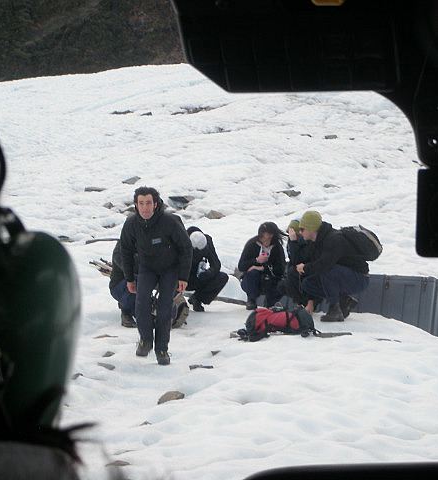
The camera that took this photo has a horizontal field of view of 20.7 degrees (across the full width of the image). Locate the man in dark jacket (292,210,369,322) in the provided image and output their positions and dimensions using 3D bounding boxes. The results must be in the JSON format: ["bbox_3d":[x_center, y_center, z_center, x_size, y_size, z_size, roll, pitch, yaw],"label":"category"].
[{"bbox_3d":[1.133,0.267,12.100,0.800,1.100,0.580,-1,3,-21],"label":"man in dark jacket"}]

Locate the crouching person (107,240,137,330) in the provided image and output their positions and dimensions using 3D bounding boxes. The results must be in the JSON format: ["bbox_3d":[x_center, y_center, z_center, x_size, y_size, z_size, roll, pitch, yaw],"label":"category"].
[{"bbox_3d":[-0.810,0.378,12.100,0.720,1.000,0.550,2,3,34],"label":"crouching person"}]

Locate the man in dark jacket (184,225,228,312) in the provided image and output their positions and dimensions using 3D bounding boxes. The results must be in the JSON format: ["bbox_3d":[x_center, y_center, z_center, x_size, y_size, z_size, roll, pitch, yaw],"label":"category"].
[{"bbox_3d":[-0.174,0.312,12.700,0.550,0.920,0.680,-2,3,-30],"label":"man in dark jacket"}]

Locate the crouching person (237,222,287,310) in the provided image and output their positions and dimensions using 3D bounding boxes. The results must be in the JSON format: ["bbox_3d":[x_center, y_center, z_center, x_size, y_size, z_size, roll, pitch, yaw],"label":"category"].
[{"bbox_3d":[0.456,0.278,12.600,0.560,0.930,0.660,0,3,-3],"label":"crouching person"}]

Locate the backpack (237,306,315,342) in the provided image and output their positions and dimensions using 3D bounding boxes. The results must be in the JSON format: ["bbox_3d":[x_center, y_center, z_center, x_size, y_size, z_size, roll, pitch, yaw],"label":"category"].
[{"bbox_3d":[0.562,0.826,11.750,0.730,0.320,0.370,-3,22,-10],"label":"backpack"}]

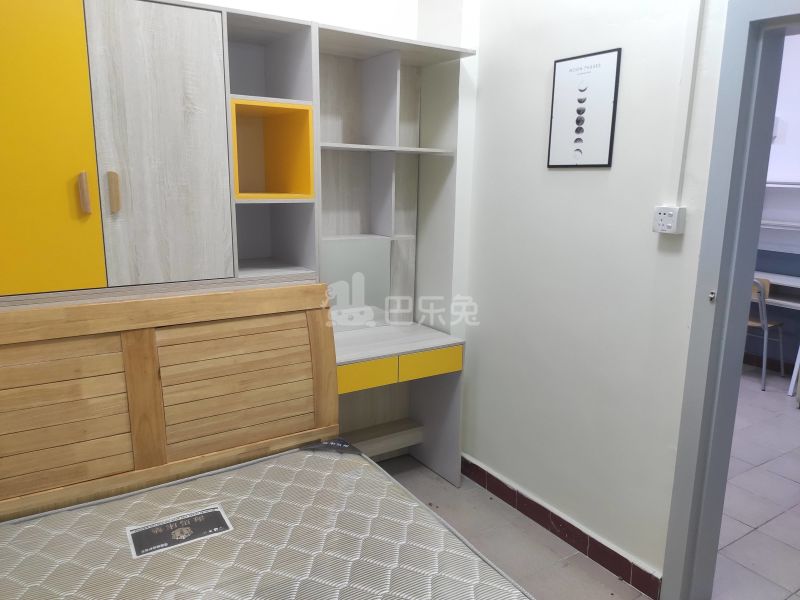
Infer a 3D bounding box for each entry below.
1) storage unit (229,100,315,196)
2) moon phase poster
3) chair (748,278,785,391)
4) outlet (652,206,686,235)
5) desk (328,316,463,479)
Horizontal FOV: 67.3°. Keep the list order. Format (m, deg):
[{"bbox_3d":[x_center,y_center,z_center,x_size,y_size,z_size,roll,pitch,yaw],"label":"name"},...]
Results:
[{"bbox_3d":[-0.603,-0.606,2.482,0.323,0.360,0.475,-6,13,-32],"label":"storage unit"},{"bbox_3d":[0.675,-0.698,2.234,0.018,0.403,0.302,-6,13,-32],"label":"moon phase poster"},{"bbox_3d":[2.731,0.210,4.653,0.530,0.810,0.430,-9,15,-40],"label":"chair"},{"bbox_3d":[0.882,-0.261,1.964,0.043,0.083,0.083,-6,13,-32],"label":"outlet"},{"bbox_3d":[-0.147,0.563,2.904,0.770,0.750,0.480,-6,13,-32],"label":"desk"}]

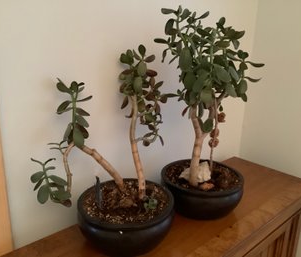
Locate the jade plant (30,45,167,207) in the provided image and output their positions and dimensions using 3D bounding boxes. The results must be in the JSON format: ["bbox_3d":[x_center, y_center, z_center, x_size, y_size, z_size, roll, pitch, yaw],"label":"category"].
[{"bbox_3d":[-0.095,-0.001,0.779,0.430,0.415,0.190,-13,21,-43],"label":"jade plant"}]

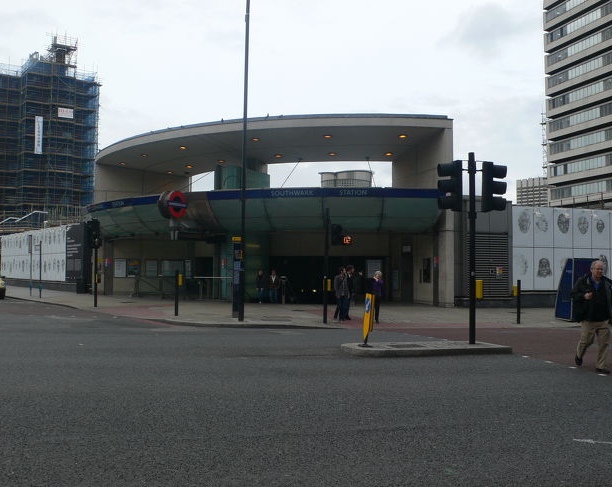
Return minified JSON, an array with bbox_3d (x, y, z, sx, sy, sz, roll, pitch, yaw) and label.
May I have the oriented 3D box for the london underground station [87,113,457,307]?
[{"bbox_3d":[-2.634,-1.256,35.489,22.250,8.700,12.000,-1,-3,24],"label":"london underground station"}]

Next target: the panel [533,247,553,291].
[{"bbox_3d":[11.205,1.212,30.091,1.170,2.015,0.060,2,-3,-20],"label":"panel"}]

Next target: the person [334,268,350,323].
[{"bbox_3d":[1.163,1.614,20.369,0.530,1.730,0.460,2,-3,-33],"label":"person"}]

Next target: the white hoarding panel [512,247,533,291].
[{"bbox_3d":[10.108,1.184,29.692,1.170,2.004,0.060,2,-3,-20],"label":"white hoarding panel"}]

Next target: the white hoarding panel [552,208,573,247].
[{"bbox_3d":[12.322,-0.727,30.578,1.170,1.912,0.060,2,-3,-20],"label":"white hoarding panel"}]

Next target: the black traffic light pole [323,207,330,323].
[{"bbox_3d":[0.633,0.650,19.211,0.160,3.500,0.160,1,-3,0],"label":"black traffic light pole"}]

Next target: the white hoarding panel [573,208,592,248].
[{"bbox_3d":[13.403,-0.706,30.971,1.170,1.912,0.060,2,-3,-20],"label":"white hoarding panel"}]

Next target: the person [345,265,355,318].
[{"bbox_3d":[1.499,1.618,20.929,0.530,1.780,0.420,2,-3,-30],"label":"person"}]

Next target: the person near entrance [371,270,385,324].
[{"bbox_3d":[2.260,1.656,19.799,0.480,1.620,0.380,1,-3,-6],"label":"person near entrance"}]

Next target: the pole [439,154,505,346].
[{"bbox_3d":[3.475,0.088,13.311,1.420,4.000,0.360,0,-3,6],"label":"pole"}]

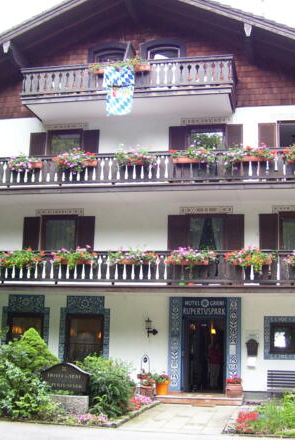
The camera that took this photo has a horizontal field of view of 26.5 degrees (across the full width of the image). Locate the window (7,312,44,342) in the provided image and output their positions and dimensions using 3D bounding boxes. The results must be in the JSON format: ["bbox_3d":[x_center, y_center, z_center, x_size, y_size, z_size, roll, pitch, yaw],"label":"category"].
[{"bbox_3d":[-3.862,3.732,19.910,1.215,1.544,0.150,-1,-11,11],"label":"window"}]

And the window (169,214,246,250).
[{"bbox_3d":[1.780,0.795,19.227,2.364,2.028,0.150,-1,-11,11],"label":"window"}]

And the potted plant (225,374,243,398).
[{"bbox_3d":[2.428,4.672,17.660,0.489,0.628,0.450,-1,-11,11],"label":"potted plant"}]

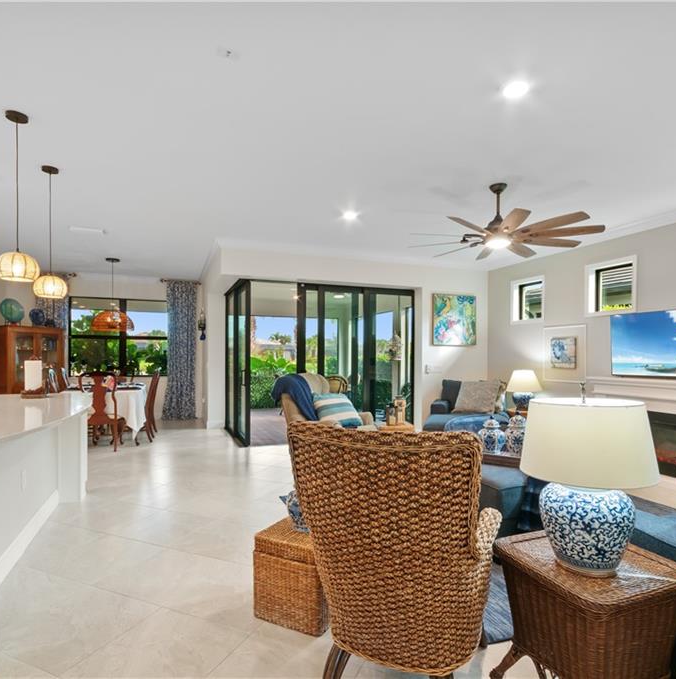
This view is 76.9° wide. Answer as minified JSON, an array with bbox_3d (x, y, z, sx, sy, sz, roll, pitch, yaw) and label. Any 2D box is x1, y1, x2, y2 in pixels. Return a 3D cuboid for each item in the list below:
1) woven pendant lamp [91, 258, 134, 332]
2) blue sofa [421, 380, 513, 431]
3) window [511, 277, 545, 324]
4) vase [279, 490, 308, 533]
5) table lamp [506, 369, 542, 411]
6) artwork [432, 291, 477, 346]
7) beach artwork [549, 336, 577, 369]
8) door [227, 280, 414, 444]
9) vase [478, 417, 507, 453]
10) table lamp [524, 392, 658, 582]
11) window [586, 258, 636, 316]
[{"bbox_3d":[-3.706,-0.723,6.979,0.600,1.168,0.600,1,-2,-22],"label":"woven pendant lamp"},{"bbox_3d":[1.856,1.100,5.941,1.080,0.900,1.500,0,-1,19],"label":"blue sofa"},{"bbox_3d":[2.925,-0.592,6.510,0.120,0.680,0.645,1,-2,-23],"label":"window"},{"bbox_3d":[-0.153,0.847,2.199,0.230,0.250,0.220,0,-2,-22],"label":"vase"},{"bbox_3d":[2.591,0.709,5.919,0.440,0.541,0.440,1,-2,-22],"label":"table lamp"},{"bbox_3d":[1.952,-0.327,7.150,0.870,0.870,0.045,1,-2,-23],"label":"artwork"},{"bbox_3d":[3.206,0.191,6.058,0.040,0.428,0.420,1,-1,-21],"label":"beach artwork"},{"bbox_3d":[-0.343,0.378,7.315,2.970,2.414,1.614,1,-1,-21],"label":"door"},{"bbox_3d":[1.276,0.793,3.530,0.215,0.310,0.215,1,-2,-23],"label":"vase"},{"bbox_3d":[0.874,0.484,1.487,0.410,0.607,0.410,1,-2,-22],"label":"table lamp"},{"bbox_3d":[3.414,-0.651,5.339,0.110,0.670,0.660,1,-2,-22],"label":"window"}]

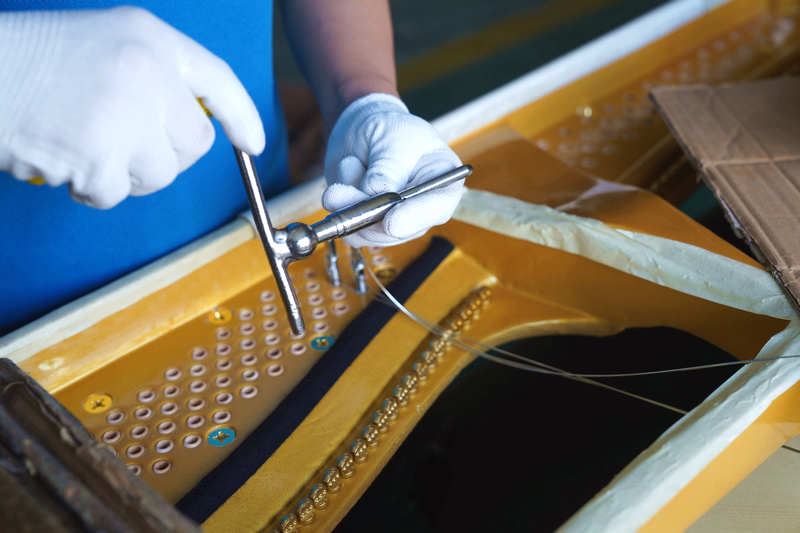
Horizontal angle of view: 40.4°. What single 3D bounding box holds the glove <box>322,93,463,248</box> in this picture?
[{"bbox_3d":[-0.005,-0.068,0.780,0.102,0.090,0.118,-7,37,-10],"label":"glove"}]

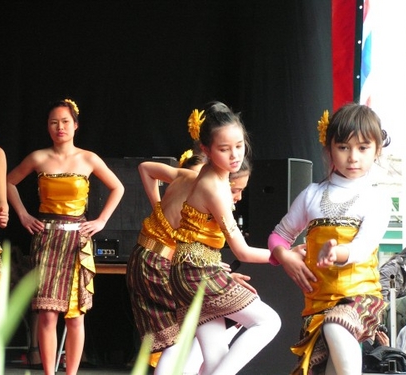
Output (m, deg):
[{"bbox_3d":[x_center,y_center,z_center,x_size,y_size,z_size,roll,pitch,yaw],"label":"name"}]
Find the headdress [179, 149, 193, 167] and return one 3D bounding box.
[{"bbox_3d":[-0.063,-0.108,6.450,0.040,0.090,0.085,38,0,0],"label":"headdress"}]

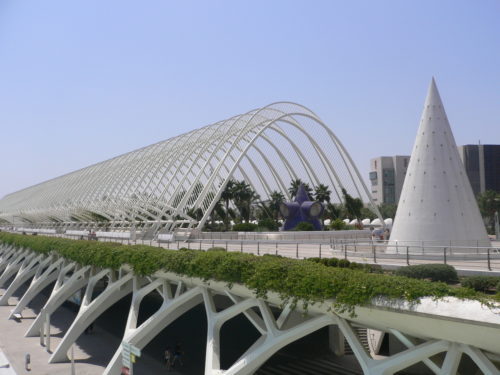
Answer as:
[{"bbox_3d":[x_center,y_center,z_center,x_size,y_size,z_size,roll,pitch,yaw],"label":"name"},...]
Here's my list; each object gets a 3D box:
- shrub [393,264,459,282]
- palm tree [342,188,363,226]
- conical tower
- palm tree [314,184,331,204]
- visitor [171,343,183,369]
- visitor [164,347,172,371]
[{"bbox_3d":[7.709,3.774,22.203,1.300,0.701,3.058,3,-5,-33],"label":"shrub"},{"bbox_3d":[15.620,3.313,77.228,3.000,6.337,2.800,0,-4,0],"label":"palm tree"},{"bbox_3d":[14.699,-1.794,40.004,8.057,13.999,8.057,0,-4,0],"label":"conical tower"},{"bbox_3d":[10.664,2.985,74.250,2.400,6.931,2.400,0,-4,0],"label":"palm tree"},{"bbox_3d":[-5.481,12.514,37.770,0.550,1.740,0.550,3,-5,-37],"label":"visitor"},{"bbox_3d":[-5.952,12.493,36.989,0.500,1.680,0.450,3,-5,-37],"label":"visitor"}]

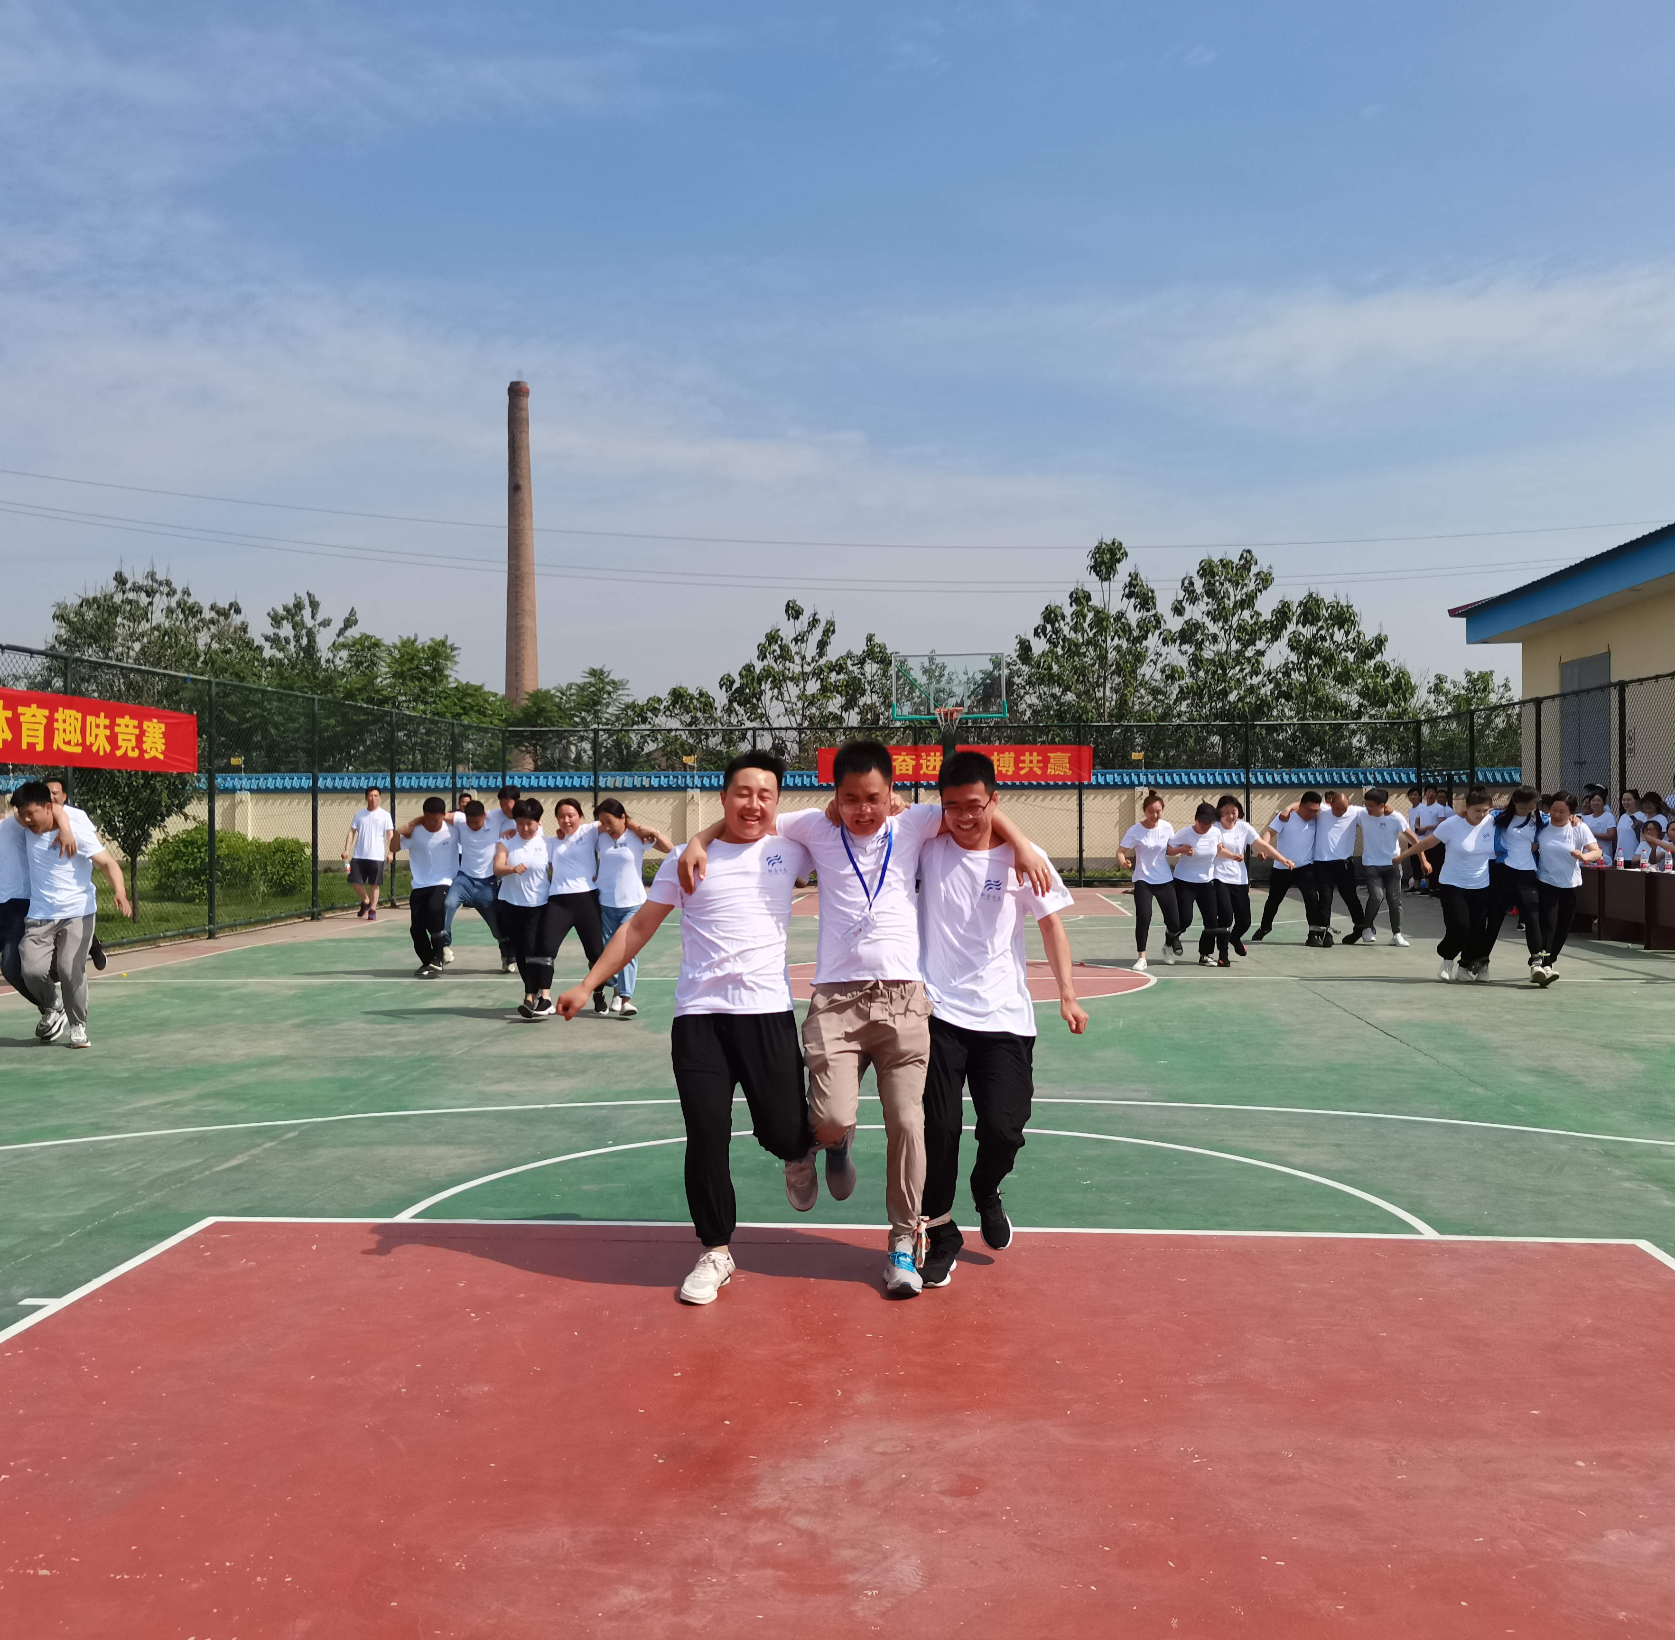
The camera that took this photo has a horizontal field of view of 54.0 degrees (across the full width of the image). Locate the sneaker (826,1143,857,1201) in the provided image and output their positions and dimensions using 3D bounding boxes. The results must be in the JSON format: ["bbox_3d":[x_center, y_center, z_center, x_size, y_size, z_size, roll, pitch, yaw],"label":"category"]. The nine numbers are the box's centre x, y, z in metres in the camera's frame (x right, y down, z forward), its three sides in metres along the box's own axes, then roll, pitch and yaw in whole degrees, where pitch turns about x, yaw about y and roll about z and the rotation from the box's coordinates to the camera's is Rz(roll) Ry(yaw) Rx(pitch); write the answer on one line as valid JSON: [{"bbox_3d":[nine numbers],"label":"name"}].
[{"bbox_3d":[0.014,1.129,5.440,0.105,0.275,0.115,0,-20,0],"label":"sneaker"}]

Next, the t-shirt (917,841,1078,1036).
[{"bbox_3d":[0.466,0.354,5.000,0.510,0.610,0.290,-1,6,3],"label":"t-shirt"}]

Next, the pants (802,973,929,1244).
[{"bbox_3d":[0.089,0.875,5.020,0.390,0.820,0.420,0,1,0],"label":"pants"}]

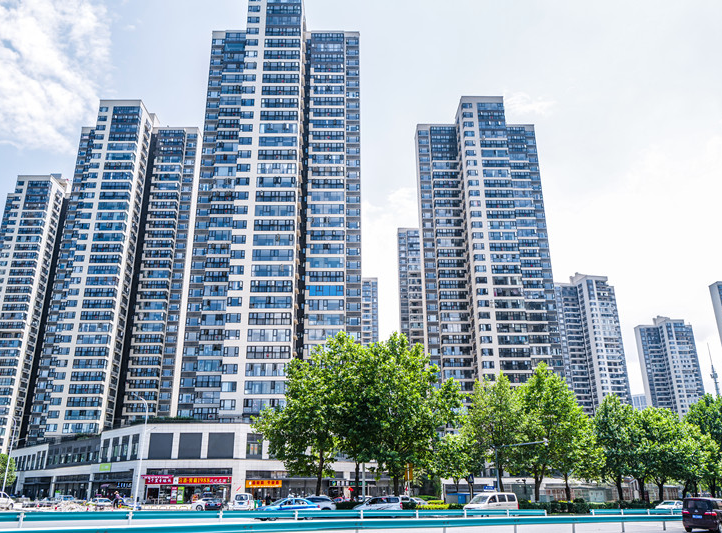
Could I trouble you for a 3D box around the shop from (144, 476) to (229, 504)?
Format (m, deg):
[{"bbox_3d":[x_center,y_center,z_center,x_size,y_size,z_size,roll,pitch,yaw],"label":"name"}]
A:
[{"bbox_3d":[-24.381,32.293,89.930,12.573,4.017,5.000,0,-21,0],"label":"shop"}]

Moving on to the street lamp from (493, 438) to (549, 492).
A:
[{"bbox_3d":[14.904,19.410,57.748,0.400,6.100,6.300,16,-26,-37],"label":"street lamp"}]

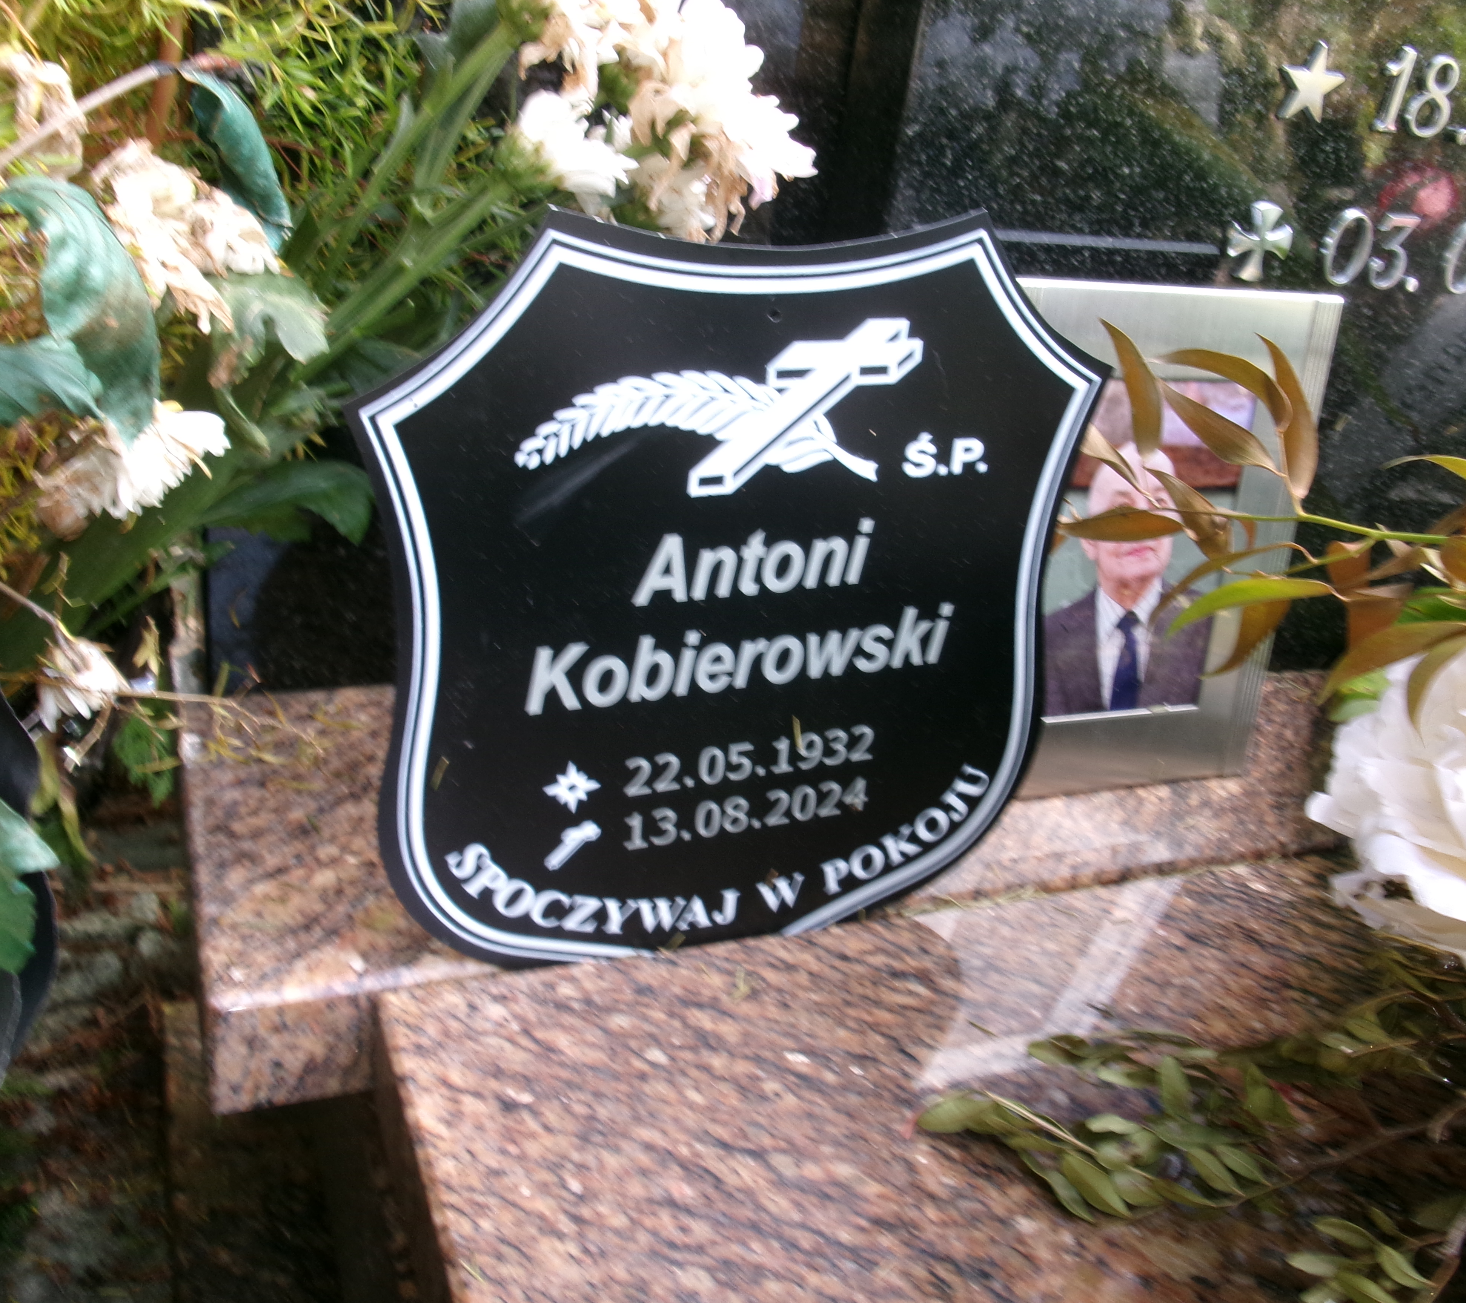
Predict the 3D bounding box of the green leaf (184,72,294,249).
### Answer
[{"bbox_3d":[-0.216,-0.215,0.620,0.037,0.083,0.030,-29,9,-10],"label":"green leaf"}]

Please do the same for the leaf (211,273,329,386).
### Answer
[{"bbox_3d":[-0.208,-0.145,0.635,0.055,0.050,0.035,-2,27,-17],"label":"leaf"}]

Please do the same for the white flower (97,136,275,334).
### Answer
[{"bbox_3d":[-0.231,-0.179,0.605,0.078,0.070,0.060,-1,27,-14],"label":"white flower"}]

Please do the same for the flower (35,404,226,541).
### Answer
[{"bbox_3d":[-0.245,-0.077,0.585,0.076,0.048,0.066,-29,18,-7],"label":"flower"}]

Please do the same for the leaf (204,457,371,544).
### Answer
[{"bbox_3d":[-0.206,-0.070,0.655,0.080,0.036,0.040,2,26,-9],"label":"leaf"}]

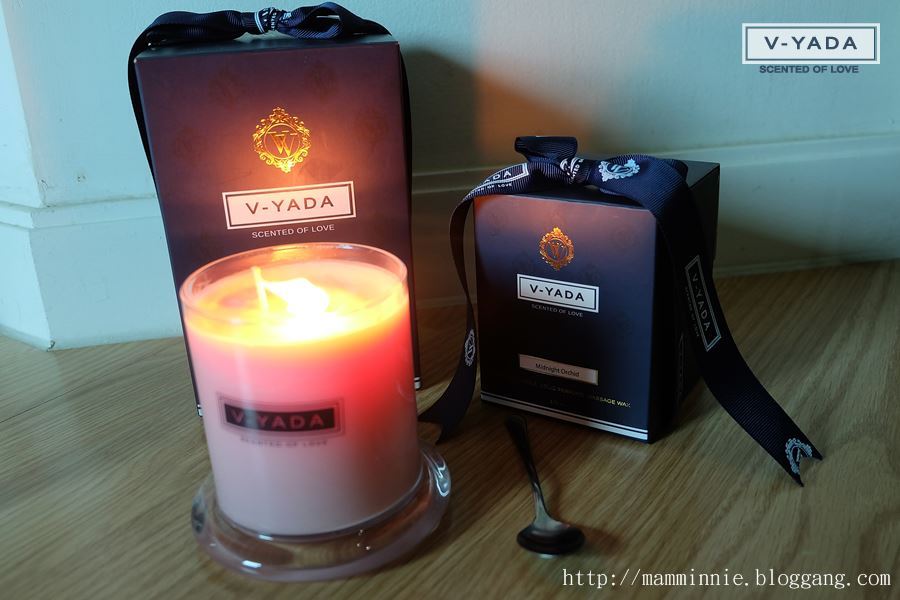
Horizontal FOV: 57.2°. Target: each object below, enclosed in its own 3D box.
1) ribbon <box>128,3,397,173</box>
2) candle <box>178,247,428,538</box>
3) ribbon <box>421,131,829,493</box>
[{"bbox_3d":[-0.089,-0.102,0.418,0.129,0.088,0.047,-6,22,-8],"label":"ribbon"},{"bbox_3d":[-0.056,0.032,0.329,0.084,0.088,0.084,-2,22,4],"label":"candle"},{"bbox_3d":[0.079,-0.002,0.372,0.178,0.128,0.104,8,24,25],"label":"ribbon"}]

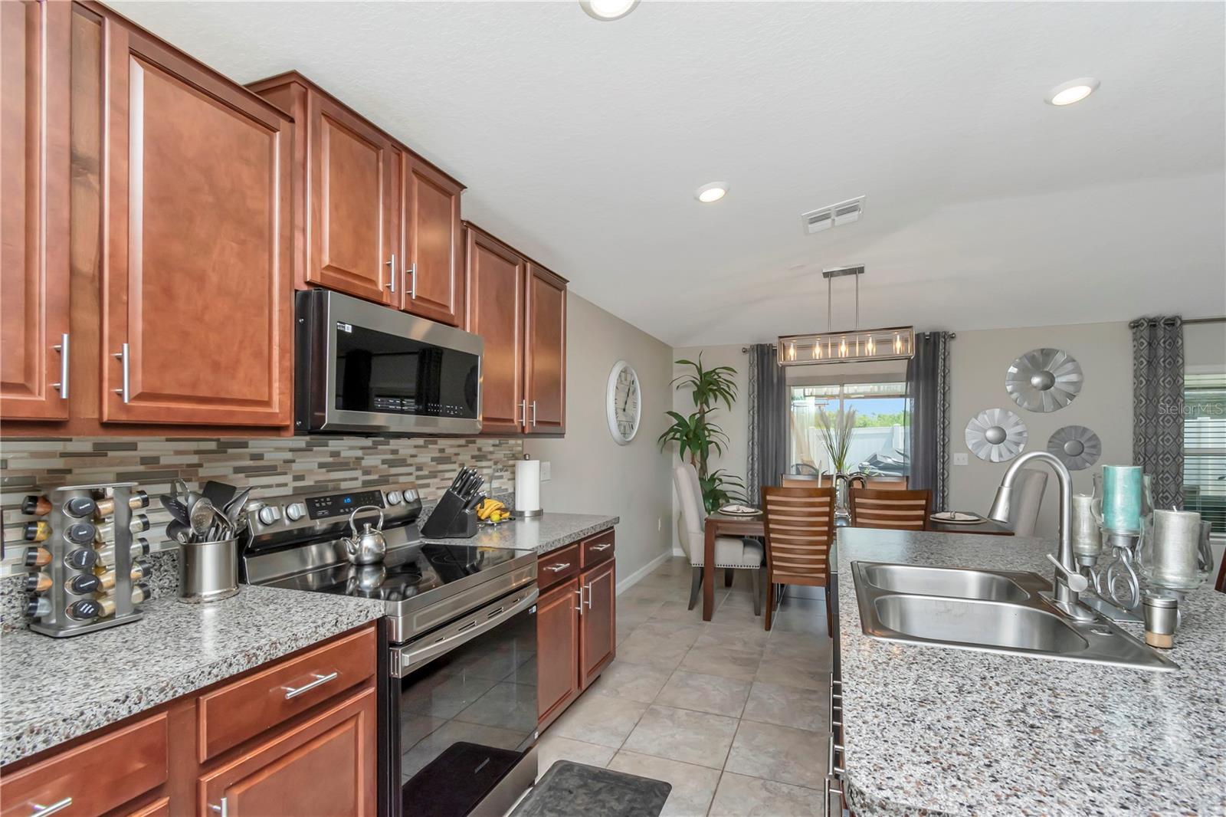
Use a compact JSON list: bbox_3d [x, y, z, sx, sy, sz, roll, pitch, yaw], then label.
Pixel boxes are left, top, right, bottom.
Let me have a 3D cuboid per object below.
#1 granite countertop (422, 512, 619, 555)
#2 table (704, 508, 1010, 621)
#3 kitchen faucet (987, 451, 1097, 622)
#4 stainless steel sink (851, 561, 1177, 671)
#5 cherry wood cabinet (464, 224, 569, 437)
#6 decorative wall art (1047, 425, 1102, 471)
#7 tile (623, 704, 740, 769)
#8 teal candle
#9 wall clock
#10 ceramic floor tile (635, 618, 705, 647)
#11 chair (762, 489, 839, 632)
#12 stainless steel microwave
[{"bbox_3d":[-0.462,0.663,2.762,0.667,0.040,0.949,-3,-3,23],"label":"granite countertop"},{"bbox_3d":[1.876,1.271,4.157,2.041,0.799,1.014,-1,-2,21],"label":"table"},{"bbox_3d":[1.024,0.290,1.248,0.206,0.371,0.237,-2,-3,18],"label":"kitchen faucet"},{"bbox_3d":[1.026,0.652,1.484,0.582,0.208,0.799,-1,-2,21],"label":"stainless steel sink"},{"bbox_3d":[-0.619,-0.312,2.730,0.348,0.944,0.888,-1,-2,21],"label":"cherry wood cabinet"},{"bbox_3d":[4.283,0.367,4.743,0.402,0.417,0.062,-3,-3,23],"label":"decorative wall art"},{"bbox_3d":[0.328,1.532,2.398,0.456,0.010,0.433,-3,-3,23],"label":"tile"},{"bbox_3d":[1.376,0.239,1.377,0.077,0.163,0.077,-1,-2,21],"label":"teal candle"},{"bbox_3d":[0.106,-0.057,4.973,0.057,0.824,0.824,-3,-3,23],"label":"wall clock"},{"bbox_3d":[0.411,1.666,3.811,0.457,0.013,0.457,-1,-2,21],"label":"ceramic floor tile"},{"bbox_3d":[1.425,1.121,3.893,0.499,1.072,0.599,-1,-2,21],"label":"chair"},{"bbox_3d":[-0.911,-0.115,1.953,0.431,0.441,0.735,-1,-2,21],"label":"stainless steel microwave"}]

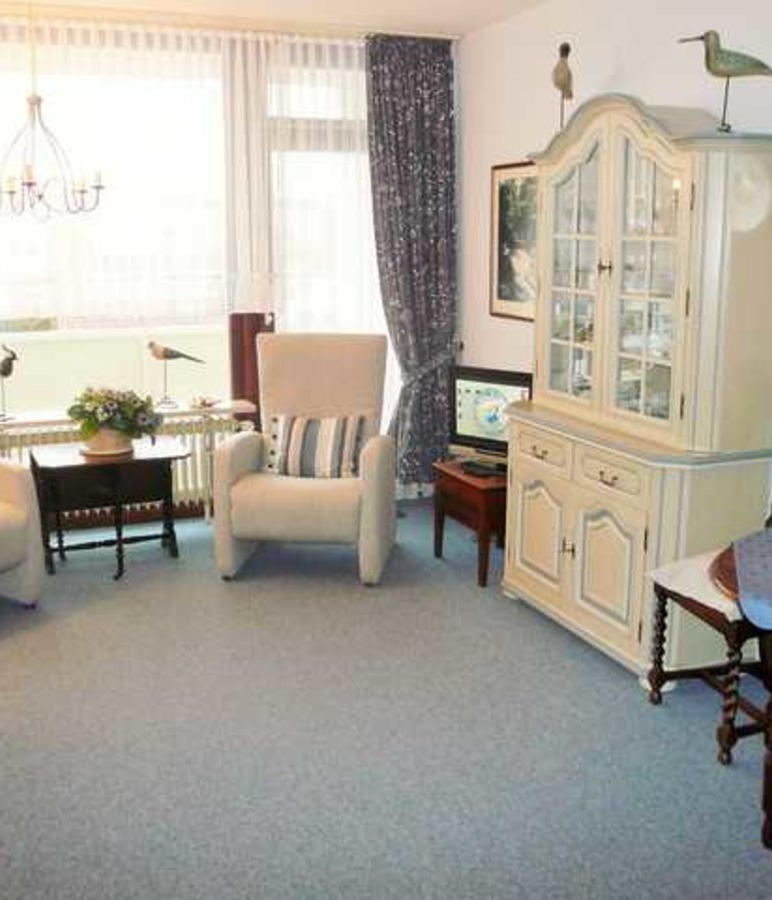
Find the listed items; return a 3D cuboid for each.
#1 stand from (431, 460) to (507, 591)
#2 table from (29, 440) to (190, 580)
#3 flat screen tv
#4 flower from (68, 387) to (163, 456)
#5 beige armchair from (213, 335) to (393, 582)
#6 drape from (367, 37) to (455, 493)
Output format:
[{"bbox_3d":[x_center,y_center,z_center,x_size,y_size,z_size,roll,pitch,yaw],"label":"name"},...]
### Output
[{"bbox_3d":[0.511,0.331,4.597,0.420,0.470,0.510,-6,14,-22],"label":"stand"},{"bbox_3d":[-1.319,0.290,4.714,0.700,0.520,0.470,-6,14,-22],"label":"table"},{"bbox_3d":[0.491,-0.149,4.542,0.440,0.470,0.150,8,15,34],"label":"flat screen tv"},{"bbox_3d":[-1.324,-0.141,4.649,0.410,0.340,0.370,-6,14,-22],"label":"flower"},{"bbox_3d":[-0.363,0.005,4.700,0.770,1.070,0.800,1,13,7],"label":"beige armchair"},{"bbox_3d":[0.151,-0.974,5.361,0.540,2.430,0.160,-6,14,-22],"label":"drape"}]

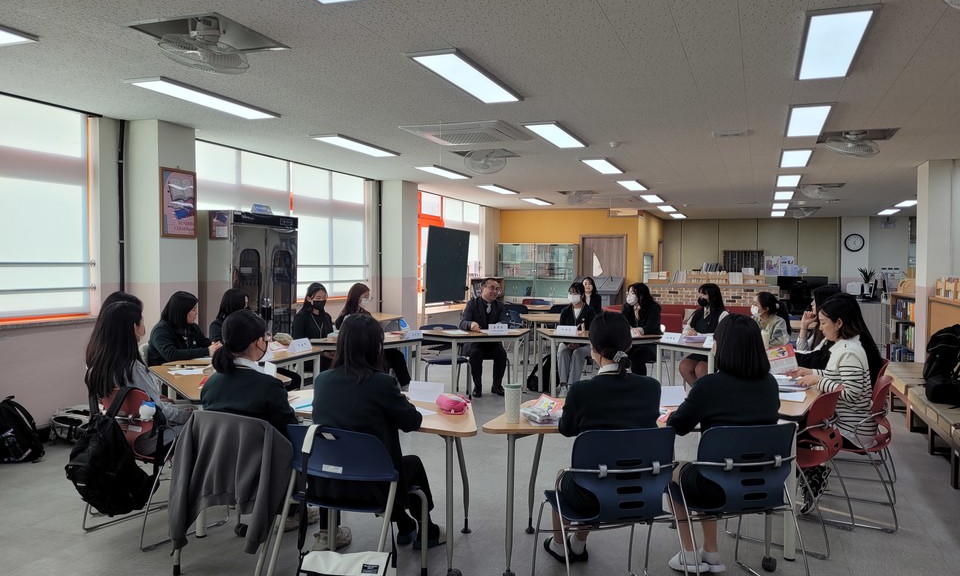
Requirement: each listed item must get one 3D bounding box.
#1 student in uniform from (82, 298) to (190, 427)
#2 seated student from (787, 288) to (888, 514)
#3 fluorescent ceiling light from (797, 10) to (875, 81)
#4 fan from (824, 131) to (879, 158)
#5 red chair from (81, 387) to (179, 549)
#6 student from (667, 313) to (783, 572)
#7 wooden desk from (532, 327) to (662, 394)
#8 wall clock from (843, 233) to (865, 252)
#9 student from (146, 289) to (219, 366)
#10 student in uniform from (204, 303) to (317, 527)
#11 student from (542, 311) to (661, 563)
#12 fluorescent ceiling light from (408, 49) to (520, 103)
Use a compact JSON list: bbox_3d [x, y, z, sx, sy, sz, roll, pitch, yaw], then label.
[{"bbox_3d":[-1.785,0.677,3.932,0.680,1.200,0.460,-1,2,-45],"label":"student in uniform"},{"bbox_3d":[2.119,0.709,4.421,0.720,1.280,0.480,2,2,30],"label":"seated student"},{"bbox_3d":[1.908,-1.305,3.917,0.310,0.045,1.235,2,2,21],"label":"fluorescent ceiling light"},{"bbox_3d":[3.540,-1.362,6.867,0.450,0.220,0.450,1,2,21],"label":"fan"},{"bbox_3d":[-1.774,0.901,3.958,0.540,0.800,0.570,2,2,29],"label":"red chair"},{"bbox_3d":[1.050,0.722,3.272,0.490,1.200,0.630,0,2,-14],"label":"student"},{"bbox_3d":[1.203,0.843,7.489,1.400,0.710,0.680,1,2,18],"label":"wooden desk"},{"bbox_3d":[9.019,-1.075,17.339,0.440,0.440,0.050,1,2,21],"label":"wall clock"},{"bbox_3d":[-2.160,0.636,5.341,0.700,1.240,0.500,1,2,18],"label":"student"},{"bbox_3d":[-1.005,0.696,3.512,0.480,1.200,0.700,1,2,27],"label":"student in uniform"},{"bbox_3d":[0.499,0.725,3.292,0.460,1.260,0.740,0,2,-14],"label":"student"},{"bbox_3d":[-0.051,-1.357,4.694,0.310,0.045,1.235,2,2,21],"label":"fluorescent ceiling light"}]

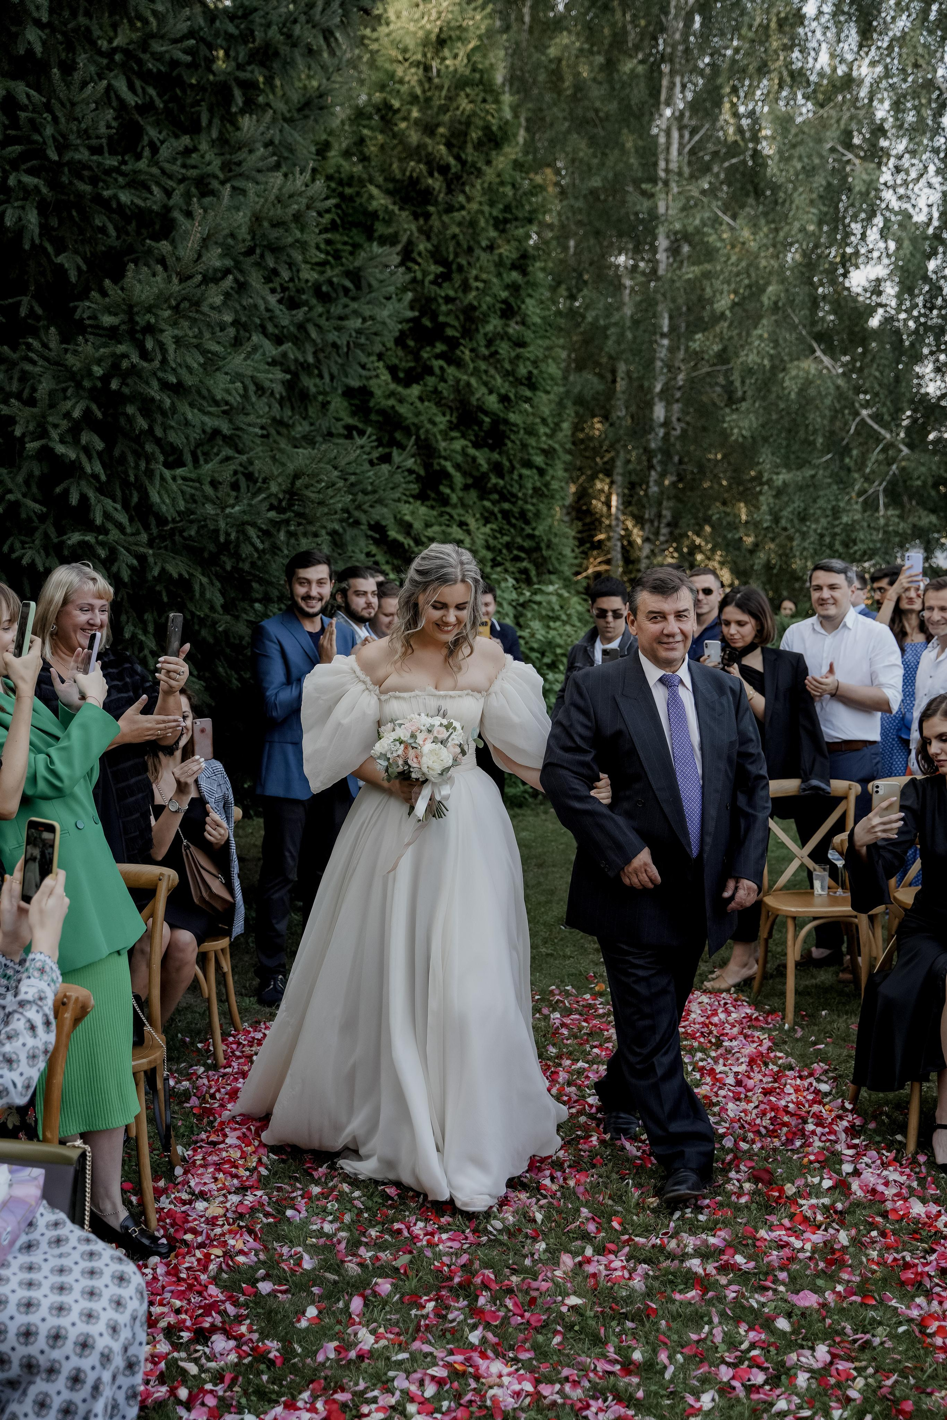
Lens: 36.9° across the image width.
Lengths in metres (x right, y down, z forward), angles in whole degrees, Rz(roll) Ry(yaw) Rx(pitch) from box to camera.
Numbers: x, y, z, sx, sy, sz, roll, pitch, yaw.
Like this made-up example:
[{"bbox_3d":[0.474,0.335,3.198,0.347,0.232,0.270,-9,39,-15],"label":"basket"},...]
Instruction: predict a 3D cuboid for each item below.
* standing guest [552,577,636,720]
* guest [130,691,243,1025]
[{"bbox_3d":[0.678,0.221,6.933,0.542,1.724,0.414,0,4,5],"label":"standing guest"},{"bbox_3d":[-0.991,0.579,4.935,0.460,1.330,0.700,0,5,-5],"label":"guest"}]

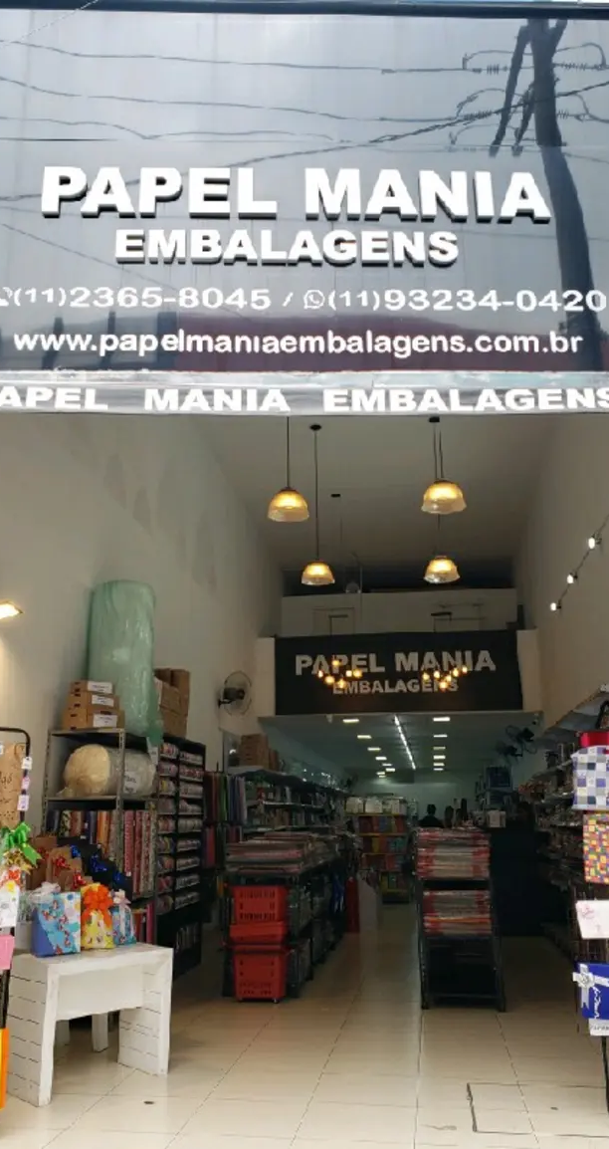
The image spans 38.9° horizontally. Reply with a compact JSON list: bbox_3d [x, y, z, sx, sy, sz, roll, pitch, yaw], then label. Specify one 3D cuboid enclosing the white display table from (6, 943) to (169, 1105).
[{"bbox_3d":[-1.115,2.310,4.512,0.765,0.611,0.417,15,-22,-43],"label":"white display table"}]

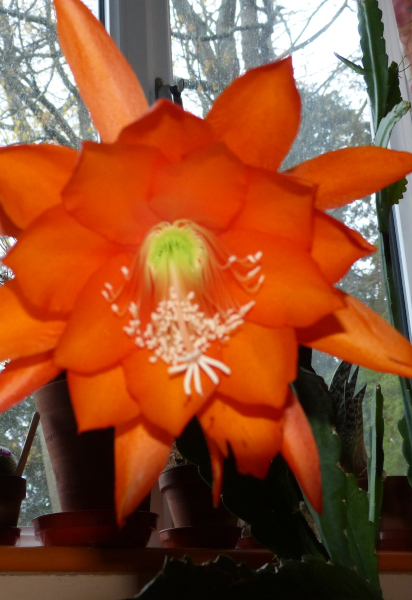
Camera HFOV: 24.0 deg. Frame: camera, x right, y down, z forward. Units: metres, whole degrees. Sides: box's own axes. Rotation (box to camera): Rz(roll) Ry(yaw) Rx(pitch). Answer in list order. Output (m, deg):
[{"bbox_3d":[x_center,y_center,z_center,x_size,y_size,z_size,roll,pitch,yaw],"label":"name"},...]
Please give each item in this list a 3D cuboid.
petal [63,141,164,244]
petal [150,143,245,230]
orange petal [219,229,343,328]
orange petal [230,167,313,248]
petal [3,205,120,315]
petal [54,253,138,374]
[{"bbox_3d":[-0.031,-0.036,0.330,0.030,0.014,0.047,-33,-47,6],"label":"petal"},{"bbox_3d":[-0.003,-0.038,0.329,0.032,0.015,0.043,5,-39,-1],"label":"petal"},{"bbox_3d":[0.025,-0.008,0.333,0.049,0.032,0.015,25,12,27],"label":"orange petal"},{"bbox_3d":[0.022,-0.031,0.331,0.029,0.014,0.040,46,-47,-8],"label":"orange petal"},{"bbox_3d":[-0.049,-0.014,0.333,0.046,0.035,0.014,-6,13,-30],"label":"petal"},{"bbox_3d":[-0.037,0.004,0.335,0.029,0.048,0.014,37,-24,-7],"label":"petal"}]

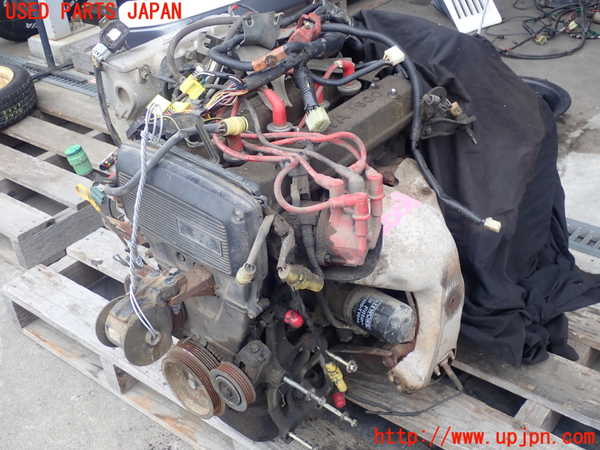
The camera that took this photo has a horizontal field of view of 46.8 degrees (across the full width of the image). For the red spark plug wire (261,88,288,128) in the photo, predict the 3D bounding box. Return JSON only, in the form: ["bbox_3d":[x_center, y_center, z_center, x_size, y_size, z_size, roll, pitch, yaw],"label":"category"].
[{"bbox_3d":[-0.043,-0.183,1.090,0.048,0.062,0.023,24,44,30],"label":"red spark plug wire"}]

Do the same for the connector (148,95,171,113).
[{"bbox_3d":[-0.227,-0.196,1.120,0.028,0.018,0.028,-38,55,-24],"label":"connector"}]

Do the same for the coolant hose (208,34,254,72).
[{"bbox_3d":[-0.111,-0.295,1.172,0.089,0.056,0.044,24,44,30],"label":"coolant hose"}]

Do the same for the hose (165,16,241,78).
[{"bbox_3d":[-0.171,-0.320,1.256,0.071,0.094,0.132,24,44,30],"label":"hose"}]

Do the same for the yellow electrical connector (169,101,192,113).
[{"bbox_3d":[-0.193,-0.191,1.120,0.036,0.018,0.024,-10,42,-11],"label":"yellow electrical connector"}]

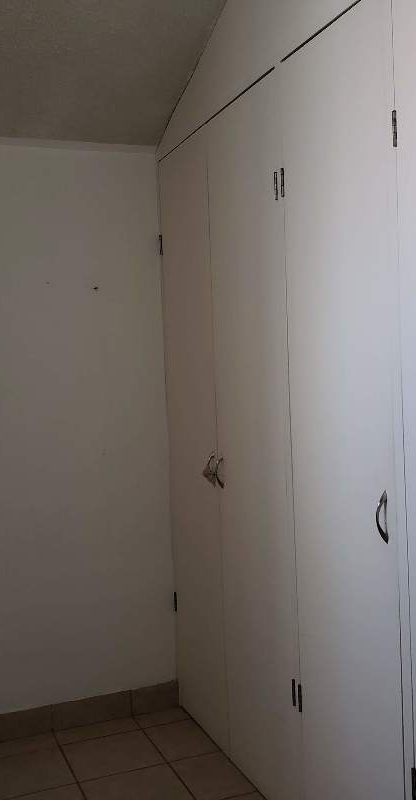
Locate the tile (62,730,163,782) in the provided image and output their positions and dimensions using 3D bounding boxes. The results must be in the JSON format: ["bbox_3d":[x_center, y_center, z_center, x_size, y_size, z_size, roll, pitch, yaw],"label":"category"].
[{"bbox_3d":[-0.363,1.335,3.011,0.326,0.012,0.326,-3,2,-22],"label":"tile"}]

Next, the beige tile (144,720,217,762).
[{"bbox_3d":[-0.114,1.324,3.113,0.205,0.012,0.326,-3,2,-22],"label":"beige tile"}]

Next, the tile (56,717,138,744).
[{"bbox_3d":[-0.450,1.333,3.224,0.326,0.012,0.125,-3,2,-22],"label":"tile"}]

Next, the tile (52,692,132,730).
[{"bbox_3d":[-0.478,1.273,3.288,0.326,0.108,0.012,-3,2,-22],"label":"tile"}]

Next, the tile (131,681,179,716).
[{"bbox_3d":[-0.229,1.261,3.389,0.205,0.108,0.012,-3,2,-22],"label":"tile"}]

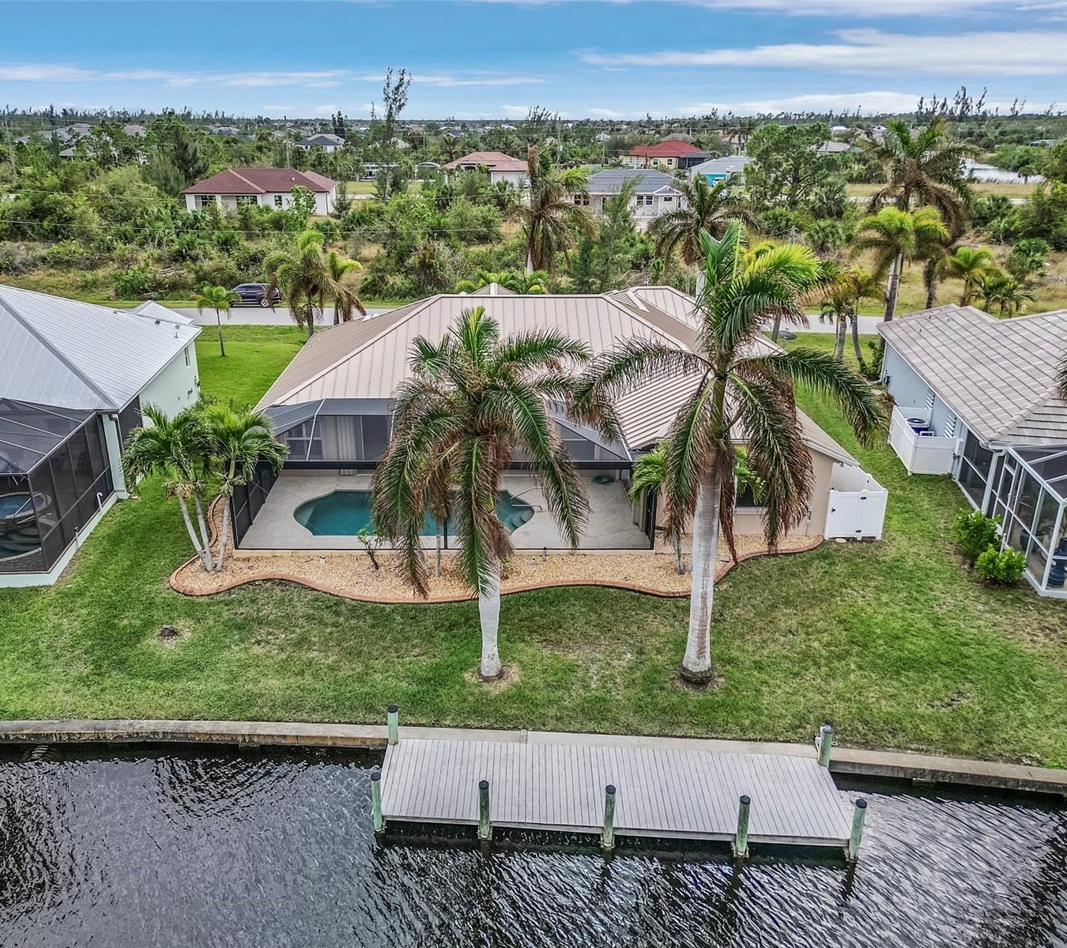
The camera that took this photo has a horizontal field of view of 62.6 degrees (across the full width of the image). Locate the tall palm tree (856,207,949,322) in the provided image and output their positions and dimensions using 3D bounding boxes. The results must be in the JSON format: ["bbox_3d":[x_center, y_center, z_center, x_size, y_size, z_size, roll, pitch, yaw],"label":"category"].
[{"bbox_3d":[21.258,-10.806,50.648,5.000,9.000,5.000,0,22,0],"label":"tall palm tree"}]

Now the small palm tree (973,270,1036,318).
[{"bbox_3d":[29.486,-10.361,55.144,3.700,4.800,3.700,0,22,0],"label":"small palm tree"}]

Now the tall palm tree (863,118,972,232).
[{"bbox_3d":[21.032,-13.149,49.709,6.000,12.900,6.000,0,22,0],"label":"tall palm tree"}]

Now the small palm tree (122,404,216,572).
[{"bbox_3d":[-10.887,0.591,26.150,2.700,5.200,2.700,0,22,0],"label":"small palm tree"}]

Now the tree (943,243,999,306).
[{"bbox_3d":[25.728,-10.283,51.954,3.300,5.900,3.300,0,22,0],"label":"tree"}]

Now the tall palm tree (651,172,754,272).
[{"bbox_3d":[9.315,-11.806,50.256,5.500,10.000,5.500,0,22,0],"label":"tall palm tree"}]

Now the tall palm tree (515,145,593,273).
[{"bbox_3d":[0.889,-12.831,50.918,4.700,11.400,4.700,0,22,0],"label":"tall palm tree"}]

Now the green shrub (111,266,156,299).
[{"bbox_3d":[-31.073,-14.992,68.176,3.200,2.400,2.800,0,22,0],"label":"green shrub"}]

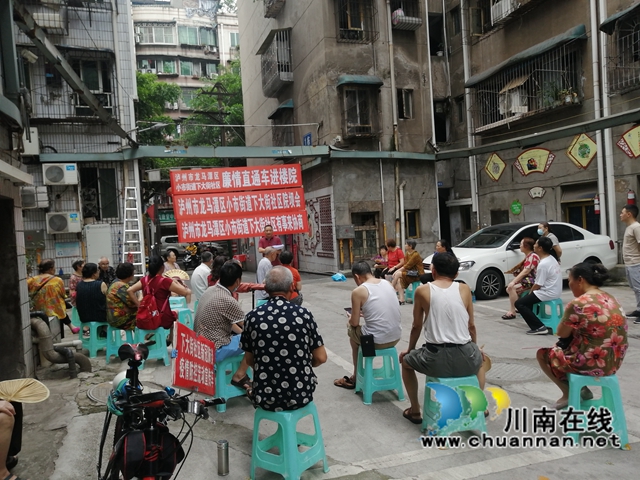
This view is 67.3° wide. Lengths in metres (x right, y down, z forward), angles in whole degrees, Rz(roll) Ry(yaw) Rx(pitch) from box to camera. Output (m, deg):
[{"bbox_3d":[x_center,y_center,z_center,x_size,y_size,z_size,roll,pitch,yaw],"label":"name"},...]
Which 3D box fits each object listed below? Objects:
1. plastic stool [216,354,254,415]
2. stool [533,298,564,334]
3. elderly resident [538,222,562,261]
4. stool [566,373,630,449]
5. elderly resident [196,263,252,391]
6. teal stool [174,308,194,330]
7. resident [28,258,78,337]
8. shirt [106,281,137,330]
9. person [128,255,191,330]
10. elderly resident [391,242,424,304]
[{"bbox_3d":[-0.826,1.265,4.380,0.345,0.447,0.340,-4,1,-36],"label":"plastic stool"},{"bbox_3d":[3.129,1.026,6.595,0.340,0.465,0.340,-4,1,-39],"label":"stool"},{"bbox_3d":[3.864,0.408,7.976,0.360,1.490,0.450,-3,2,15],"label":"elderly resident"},{"bbox_3d":[1.842,1.100,3.249,0.345,0.447,0.340,-3,1,23],"label":"stool"},{"bbox_3d":[-0.799,0.854,4.531,0.720,1.320,0.520,-4,1,-44],"label":"elderly resident"},{"bbox_3d":[-2.150,1.317,7.563,0.350,0.472,0.350,-4,2,-15],"label":"teal stool"},{"bbox_3d":[-4.215,0.996,7.678,0.540,1.370,0.660,-3,2,18],"label":"resident"},{"bbox_3d":[-2.596,0.809,6.288,0.460,0.620,0.340,-3,1,27],"label":"shirt"},{"bbox_3d":[-1.952,0.874,6.099,0.680,1.340,0.720,-3,1,22],"label":"person"},{"bbox_3d":[1.784,0.635,9.409,0.660,1.210,0.460,-3,2,10],"label":"elderly resident"}]

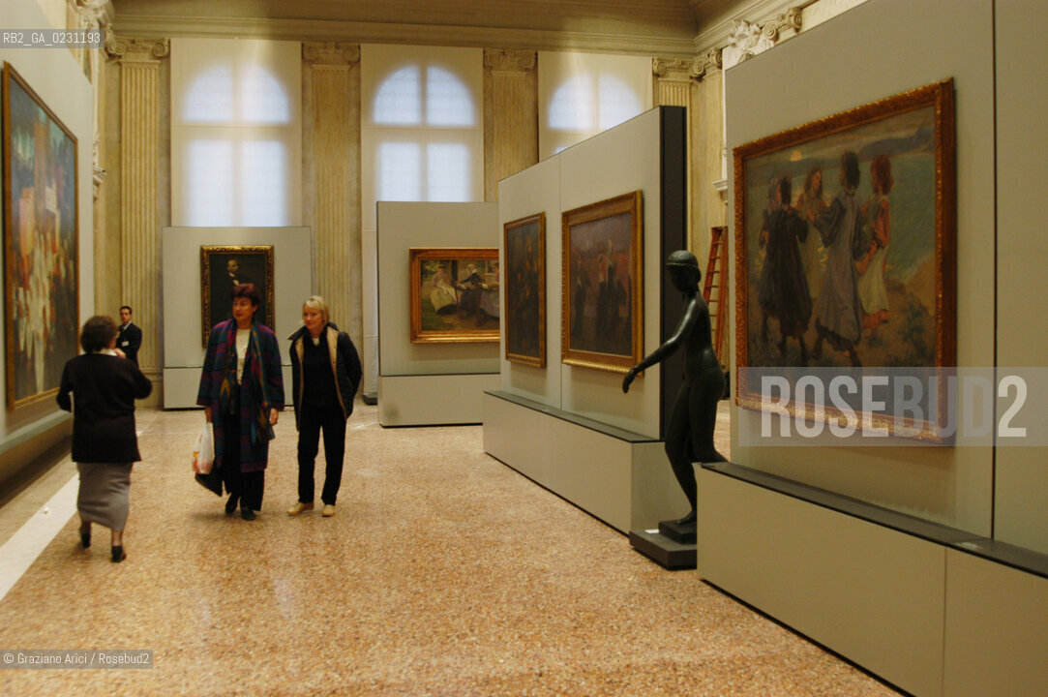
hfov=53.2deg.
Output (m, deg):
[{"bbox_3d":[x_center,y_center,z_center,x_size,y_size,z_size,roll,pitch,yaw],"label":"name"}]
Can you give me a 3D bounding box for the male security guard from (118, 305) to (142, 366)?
[{"bbox_3d":[-5.514,0.246,14.516,0.500,1.658,0.340,0,2,13],"label":"male security guard"}]

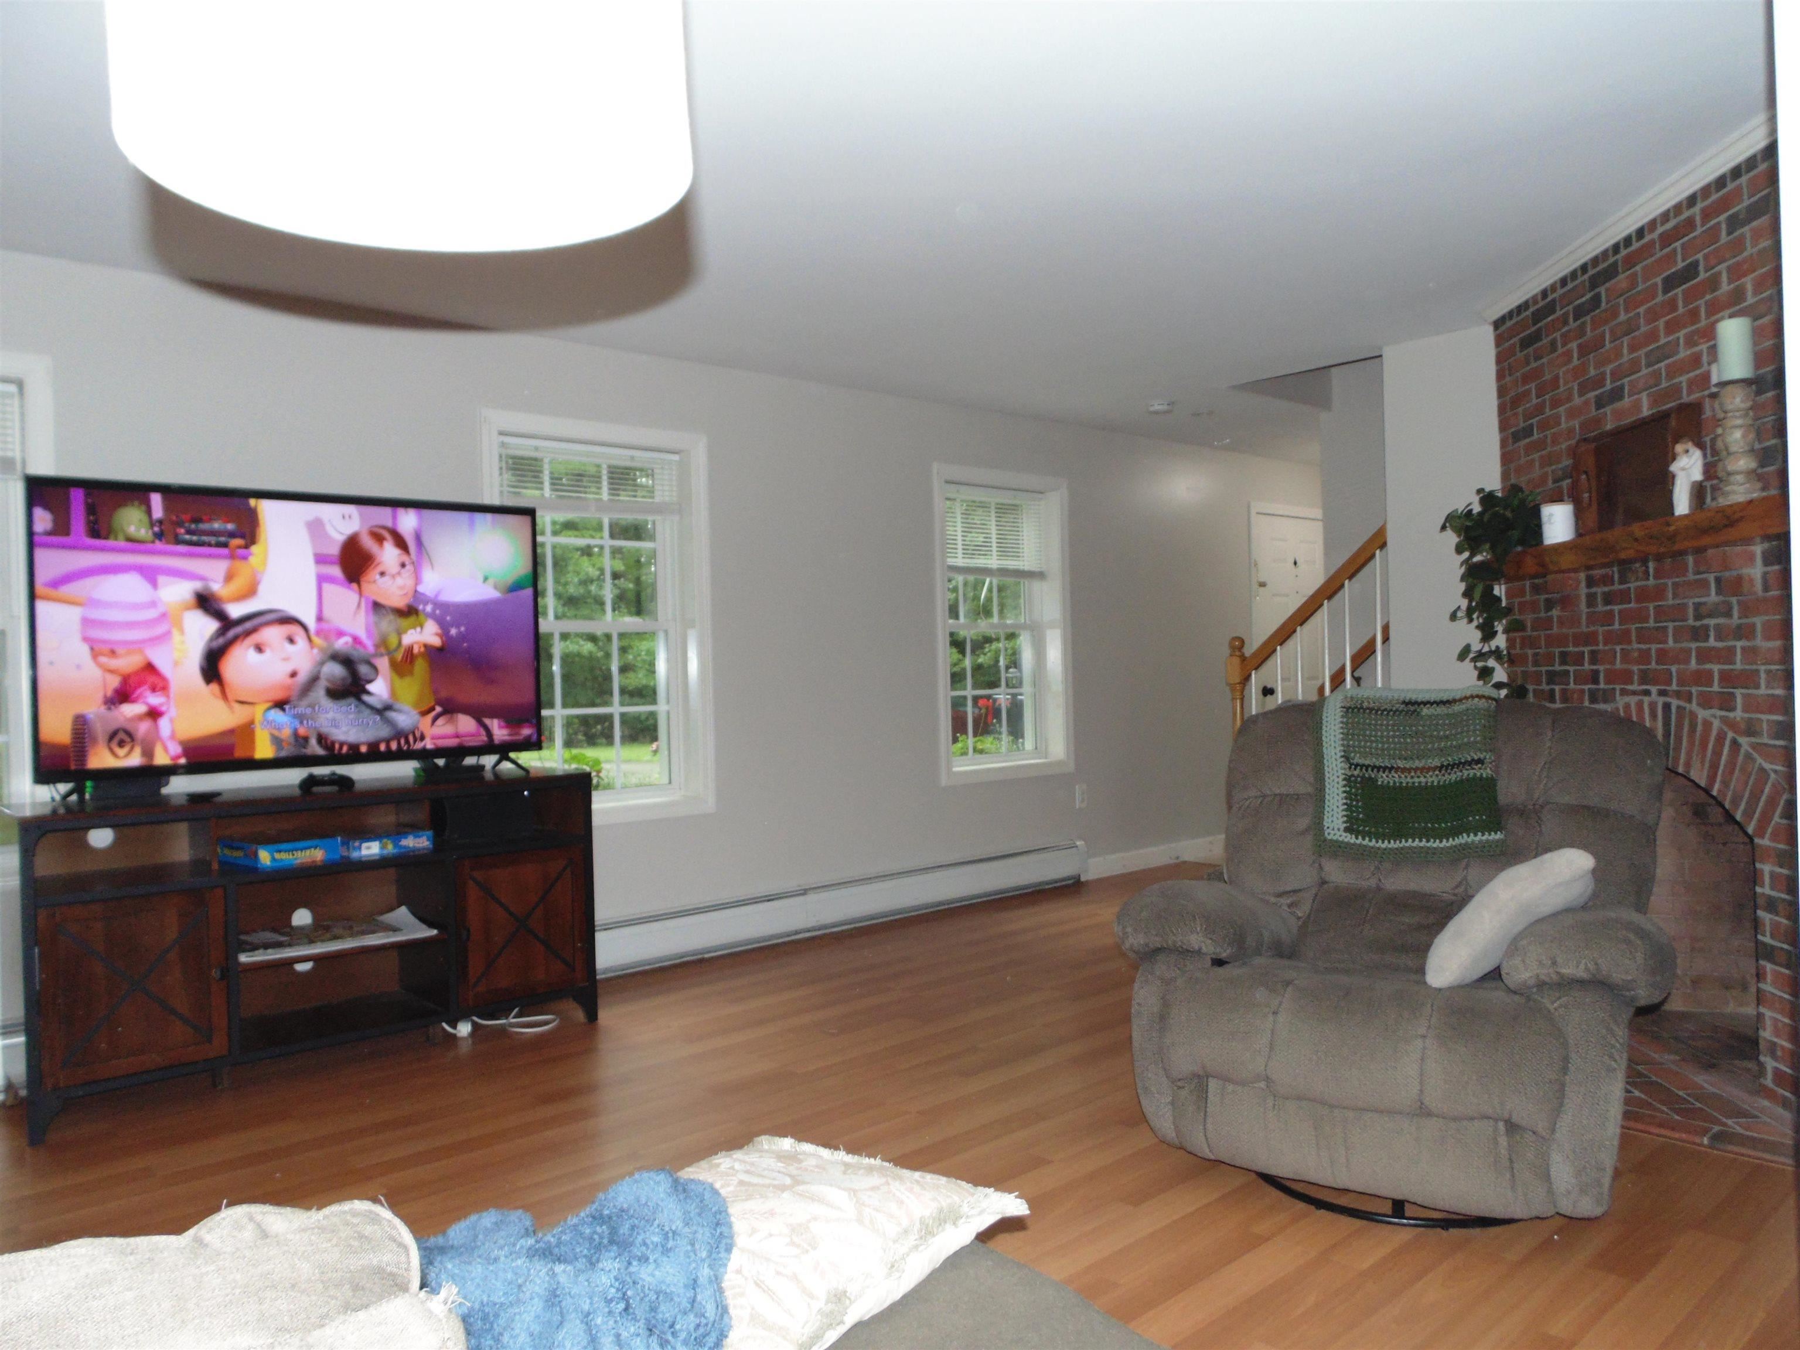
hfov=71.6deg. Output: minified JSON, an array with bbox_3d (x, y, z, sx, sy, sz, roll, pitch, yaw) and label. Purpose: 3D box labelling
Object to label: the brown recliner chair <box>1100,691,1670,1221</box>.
[{"bbox_3d":[1.113,0.584,2.815,1.080,1.035,0.970,-1,0,30],"label":"brown recliner chair"}]

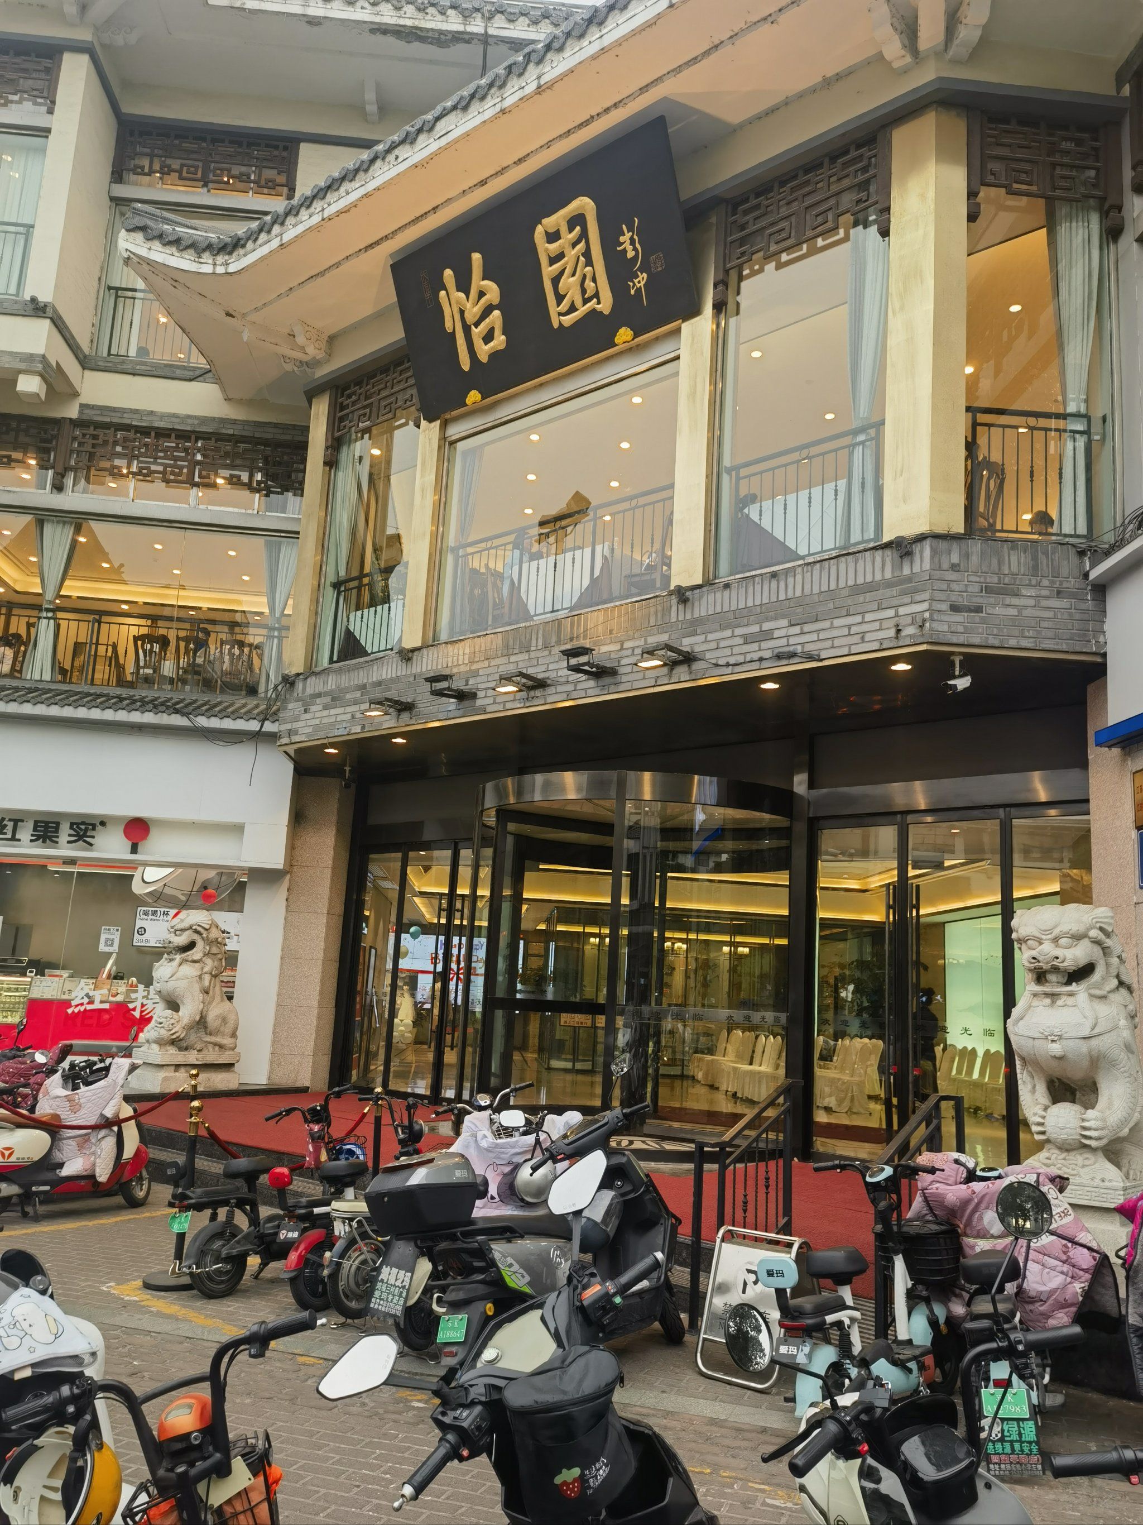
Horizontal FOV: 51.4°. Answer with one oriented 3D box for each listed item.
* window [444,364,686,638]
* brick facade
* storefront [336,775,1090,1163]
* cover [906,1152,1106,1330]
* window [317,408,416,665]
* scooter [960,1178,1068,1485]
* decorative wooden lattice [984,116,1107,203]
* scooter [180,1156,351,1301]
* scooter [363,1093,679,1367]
[{"bbox_3d":[-0.233,-2.358,11.097,3.000,2.090,0.120,-6,-14,41],"label":"window"},{"bbox_3d":[0.050,-0.797,10.809,8.800,0.800,0.850,-6,-14,41],"label":"brick facade"},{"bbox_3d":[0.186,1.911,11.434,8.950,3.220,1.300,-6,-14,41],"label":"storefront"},{"bbox_3d":[1.907,2.112,5.195,0.800,0.700,0.450,-3,-12,29],"label":"cover"},{"bbox_3d":[-2.217,-2.421,12.876,1.480,2.680,0.120,-6,-14,41],"label":"window"},{"bbox_3d":[1.874,2.220,4.942,0.650,1.050,1.500,-2,-12,25],"label":"scooter"},{"bbox_3d":[3.573,-4.564,8.980,0.950,0.640,0.070,3,-11,-1],"label":"decorative wooden lattice"},{"bbox_3d":[-1.630,2.372,6.682,0.620,1.030,1.450,-4,-13,32],"label":"scooter"},{"bbox_3d":[-0.060,2.183,5.436,1.800,1.100,0.700,13,-15,-43],"label":"scooter"}]

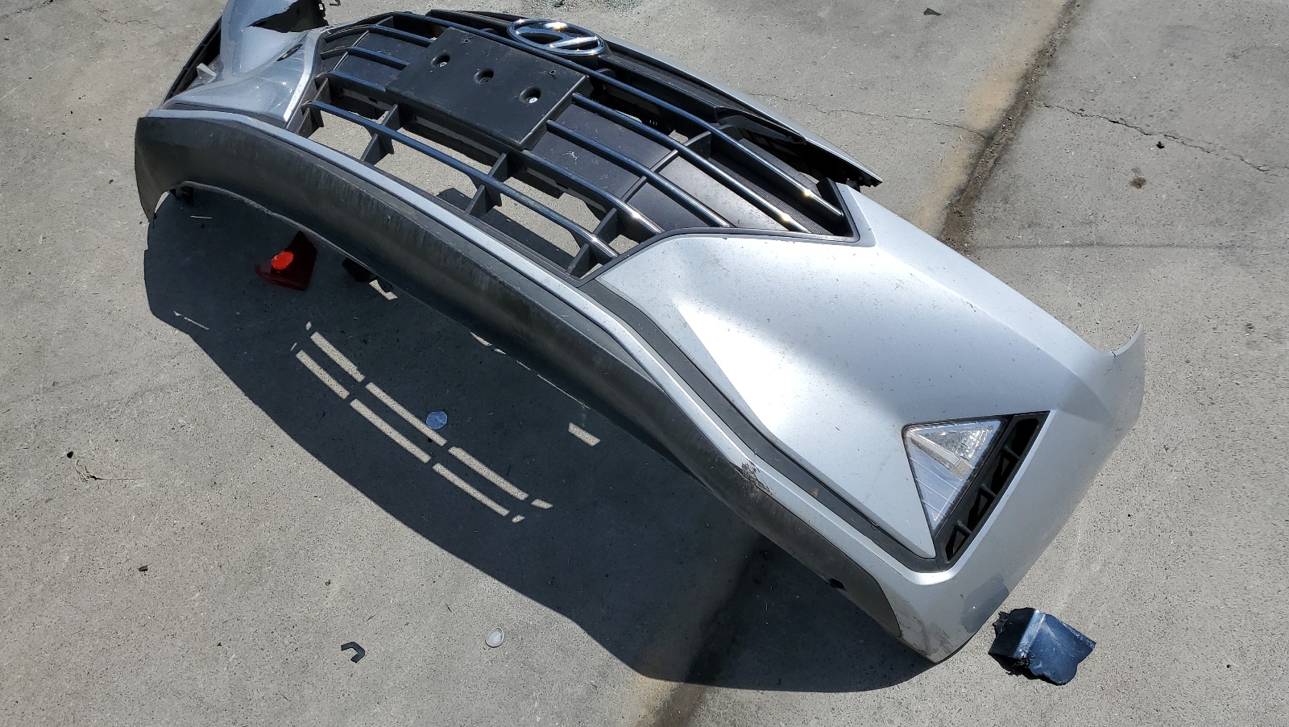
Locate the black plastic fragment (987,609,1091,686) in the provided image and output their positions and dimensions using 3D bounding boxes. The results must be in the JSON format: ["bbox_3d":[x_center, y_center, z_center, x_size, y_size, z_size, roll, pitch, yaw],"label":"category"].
[{"bbox_3d":[0.500,0.356,1.227,0.119,0.045,0.078,20,56,26],"label":"black plastic fragment"}]

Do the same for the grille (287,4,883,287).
[{"bbox_3d":[-0.191,-0.370,1.432,1.155,0.180,0.413,29,69,32],"label":"grille"}]

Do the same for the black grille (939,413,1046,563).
[{"bbox_3d":[0.427,0.161,1.223,0.061,0.048,0.242,44,73,-2],"label":"black grille"}]

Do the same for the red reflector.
[{"bbox_3d":[-0.715,-0.200,1.977,0.121,0.037,0.138,-39,53,-22],"label":"red reflector"}]

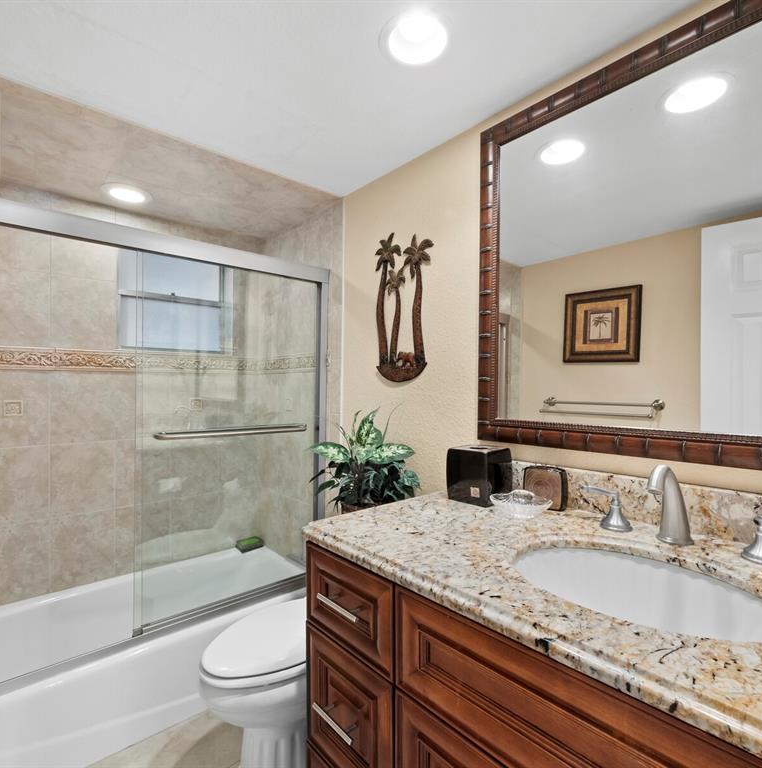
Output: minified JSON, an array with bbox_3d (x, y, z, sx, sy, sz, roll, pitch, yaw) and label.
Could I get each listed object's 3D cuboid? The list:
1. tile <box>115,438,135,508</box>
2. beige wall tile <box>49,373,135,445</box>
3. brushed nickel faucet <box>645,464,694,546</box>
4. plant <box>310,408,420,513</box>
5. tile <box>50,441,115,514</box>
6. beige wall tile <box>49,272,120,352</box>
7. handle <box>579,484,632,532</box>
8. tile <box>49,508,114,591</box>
[{"bbox_3d":[-1.211,0.444,2.118,0.249,0.329,0.010,0,0,-40],"label":"tile"},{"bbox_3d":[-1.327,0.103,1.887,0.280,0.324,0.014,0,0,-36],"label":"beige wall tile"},{"bbox_3d":[0.571,0.241,0.824,0.185,0.167,0.062,0,0,-43],"label":"brushed nickel faucet"},{"bbox_3d":[-0.056,0.300,1.530,0.350,0.430,0.380,0,0,0],"label":"plant"},{"bbox_3d":[-1.404,0.443,1.957,0.249,0.329,0.010,0,0,-40],"label":"tile"},{"bbox_3d":[-1.343,-0.317,1.875,0.240,0.321,0.014,0,0,-36],"label":"beige wall tile"},{"bbox_3d":[0.450,0.245,0.829,0.056,0.074,0.098,0,0,-44],"label":"handle"},{"bbox_3d":[-1.404,0.776,1.955,0.249,0.329,0.010,0,0,-40],"label":"tile"}]

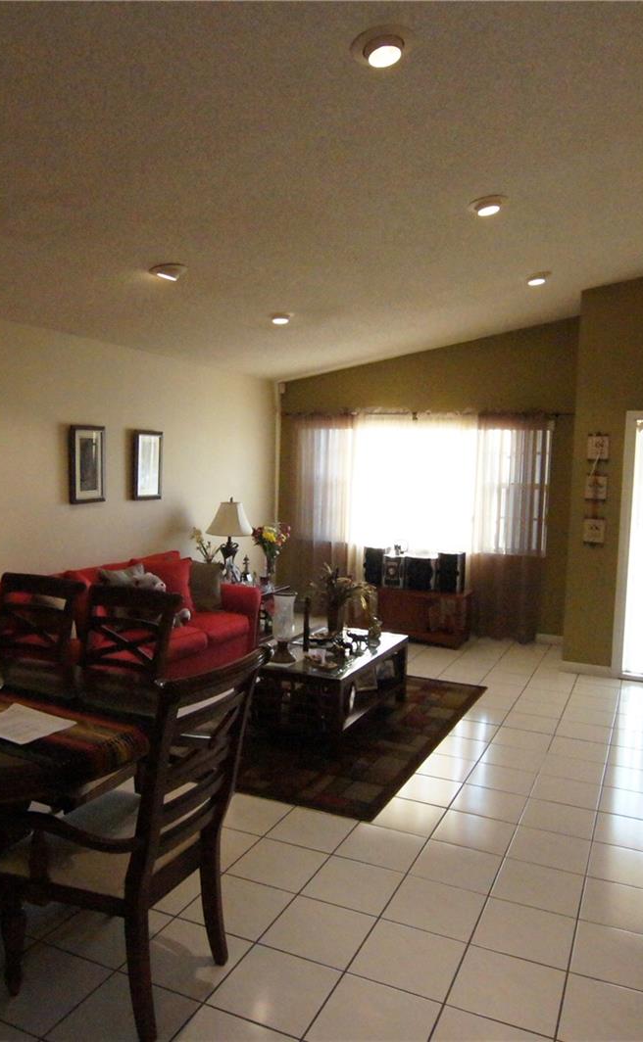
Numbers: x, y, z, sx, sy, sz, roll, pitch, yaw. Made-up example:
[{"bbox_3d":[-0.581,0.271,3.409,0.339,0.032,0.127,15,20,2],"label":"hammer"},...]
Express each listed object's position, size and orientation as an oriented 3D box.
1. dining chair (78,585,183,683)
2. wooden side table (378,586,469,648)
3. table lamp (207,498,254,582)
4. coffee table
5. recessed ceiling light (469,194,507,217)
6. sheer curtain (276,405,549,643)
[{"bbox_3d":[-0.921,0.836,2.692,0.470,1.040,0.590,3,5,22],"label":"dining chair"},{"bbox_3d":[0.915,0.893,6.706,1.000,0.490,0.460,3,4,26],"label":"wooden side table"},{"bbox_3d":[-0.786,0.174,5.922,0.390,0.700,0.390,2,4,0],"label":"table lamp"},{"bbox_3d":[0.069,1.021,4.345,0.590,0.455,1.160,4,5,24],"label":"coffee table"},{"bbox_3d":[0.882,-1.668,3.674,0.195,0.050,0.195,-5,0,26],"label":"recessed ceiling light"},{"bbox_3d":[0.838,0.017,7.055,2.820,2.200,0.120,3,4,26],"label":"sheer curtain"}]

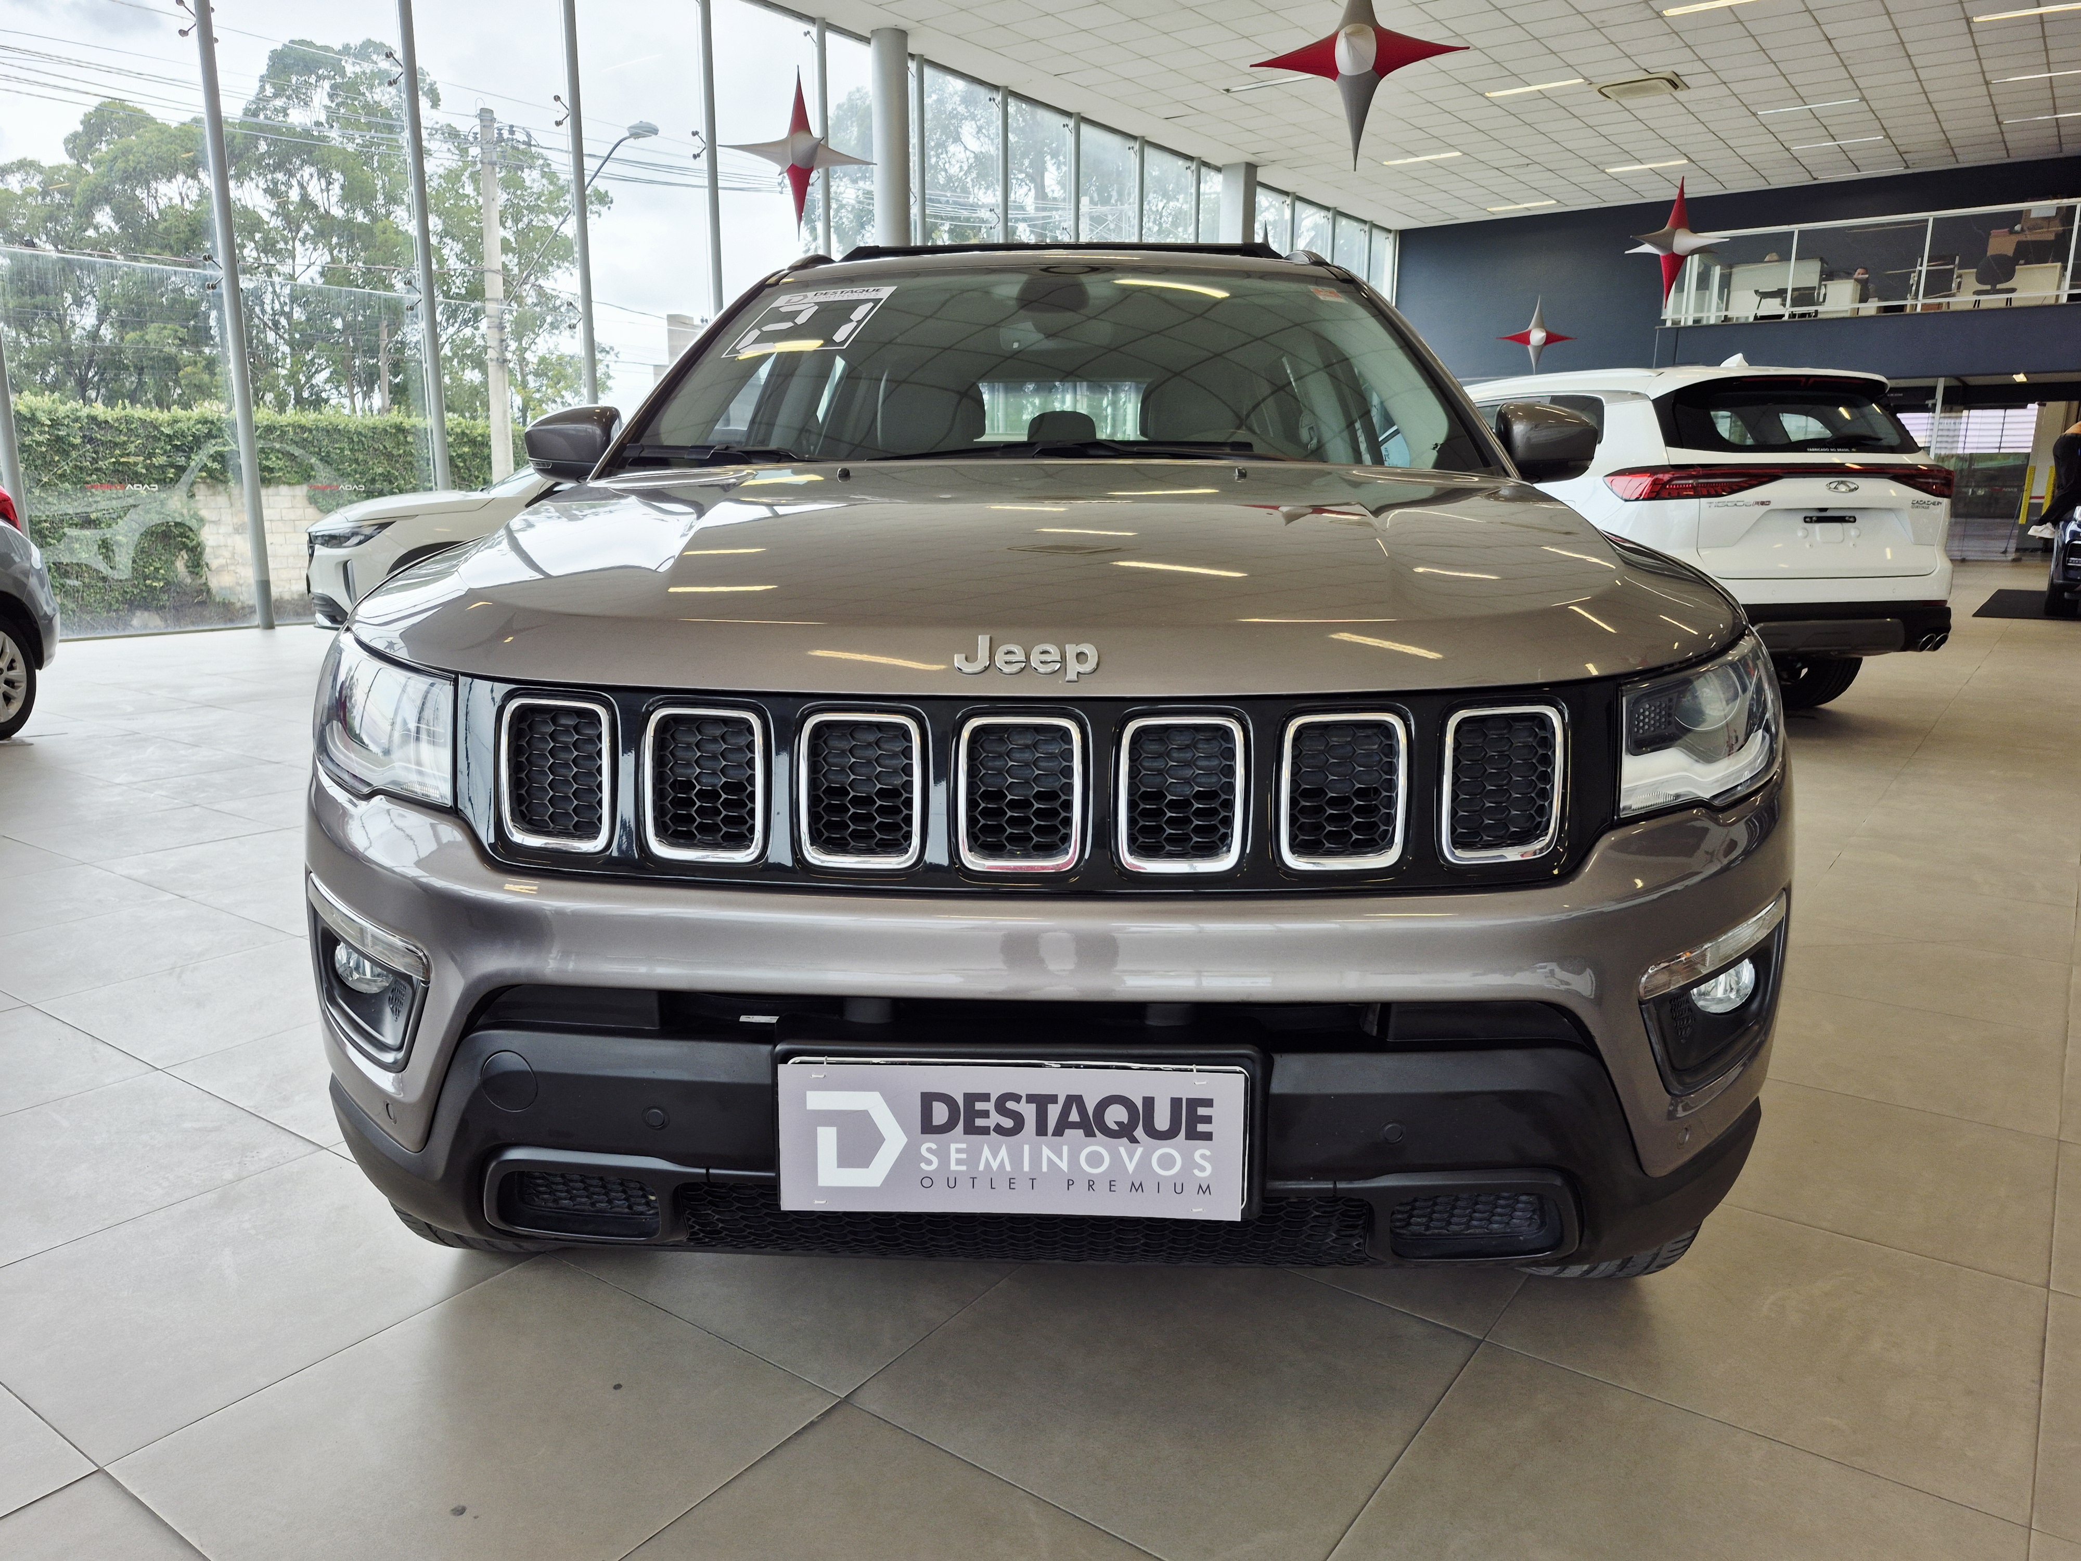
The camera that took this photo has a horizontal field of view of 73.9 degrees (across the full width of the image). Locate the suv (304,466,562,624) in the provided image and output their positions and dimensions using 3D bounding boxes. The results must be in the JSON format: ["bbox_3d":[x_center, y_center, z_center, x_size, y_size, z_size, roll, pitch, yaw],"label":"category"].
[{"bbox_3d":[-3.517,-2.035,11.312,4.450,1.700,1.840,-6,13,-26],"label":"suv"}]

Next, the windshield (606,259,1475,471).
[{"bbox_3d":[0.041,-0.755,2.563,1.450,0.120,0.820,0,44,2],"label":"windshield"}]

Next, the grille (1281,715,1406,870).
[{"bbox_3d":[0.272,0.008,1.239,0.115,0.141,0.045,-1,11,-5],"label":"grille"}]

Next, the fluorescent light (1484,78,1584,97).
[{"bbox_3d":[6.316,-8.842,17.703,1.210,0.070,0.140,8,14,35],"label":"fluorescent light"}]

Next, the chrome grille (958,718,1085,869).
[{"bbox_3d":[-0.018,0.012,1.207,0.108,0.136,0.040,0,6,2],"label":"chrome grille"}]

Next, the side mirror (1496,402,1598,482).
[{"bbox_3d":[0.925,-0.630,2.575,0.220,0.150,0.160,0,11,2],"label":"side mirror"}]

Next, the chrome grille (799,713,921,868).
[{"bbox_3d":[-0.158,0.009,1.212,0.107,0.136,0.040,1,7,4],"label":"chrome grille"}]

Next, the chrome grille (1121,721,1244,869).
[{"bbox_3d":[0.122,0.012,1.203,0.108,0.136,0.040,0,6,0],"label":"chrome grille"}]

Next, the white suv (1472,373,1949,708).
[{"bbox_3d":[2.740,-1.410,8.320,1.860,1.700,4.680,-4,12,-18],"label":"white suv"}]

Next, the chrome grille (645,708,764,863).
[{"bbox_3d":[-0.306,0.003,1.259,0.115,0.141,0.045,2,11,9],"label":"chrome grille"}]

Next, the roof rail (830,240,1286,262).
[{"bbox_3d":[0.047,-1.187,3.090,1.020,0.050,0.090,0,11,2],"label":"roof rail"}]

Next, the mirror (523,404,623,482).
[{"bbox_3d":[-0.873,-0.643,2.640,0.220,0.150,0.160,0,11,2],"label":"mirror"}]

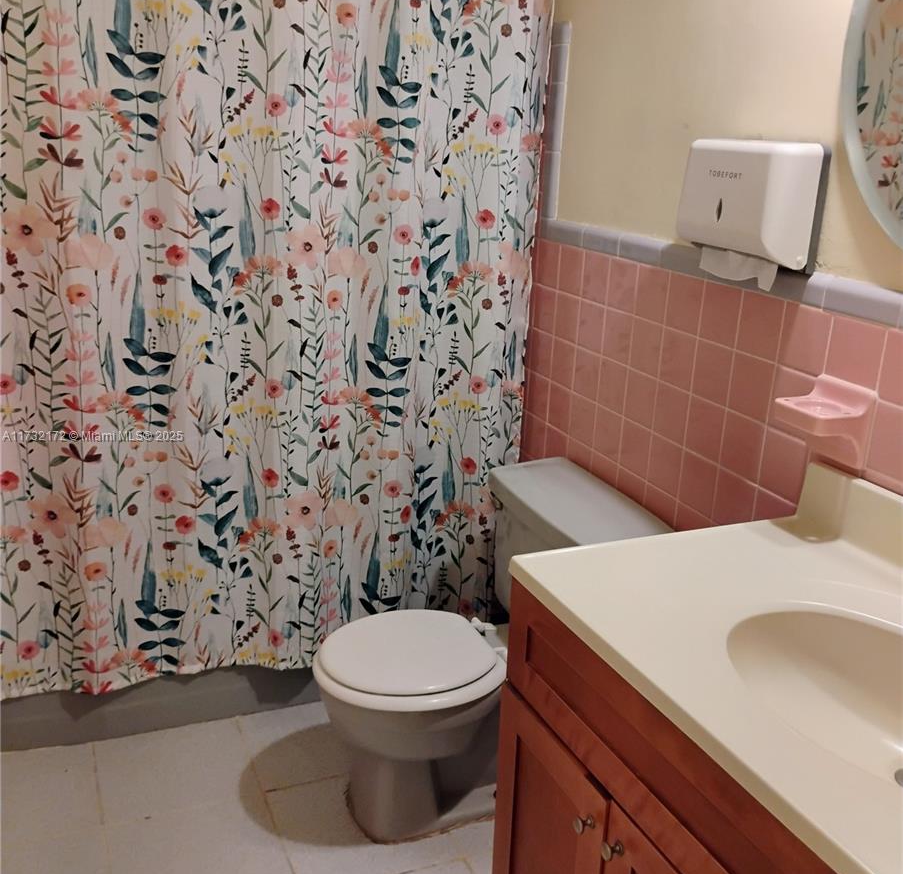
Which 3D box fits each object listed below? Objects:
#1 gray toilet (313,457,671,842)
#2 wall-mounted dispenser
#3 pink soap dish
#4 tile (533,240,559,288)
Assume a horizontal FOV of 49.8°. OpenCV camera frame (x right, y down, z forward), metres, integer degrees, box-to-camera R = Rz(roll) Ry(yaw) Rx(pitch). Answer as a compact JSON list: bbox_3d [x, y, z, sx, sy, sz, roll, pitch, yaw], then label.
[{"bbox_3d":[0.041,0.479,2.061,0.686,0.688,0.502,-5,19,-23],"label":"gray toilet"},{"bbox_3d":[0.496,-0.387,1.619,0.102,0.196,0.244,-5,19,-23],"label":"wall-mounted dispenser"},{"bbox_3d":[0.574,-0.018,1.512,0.095,0.120,0.118,-5,19,-23],"label":"pink soap dish"},{"bbox_3d":[0.239,-0.419,2.364,0.010,0.108,0.111,-5,19,-23],"label":"tile"}]

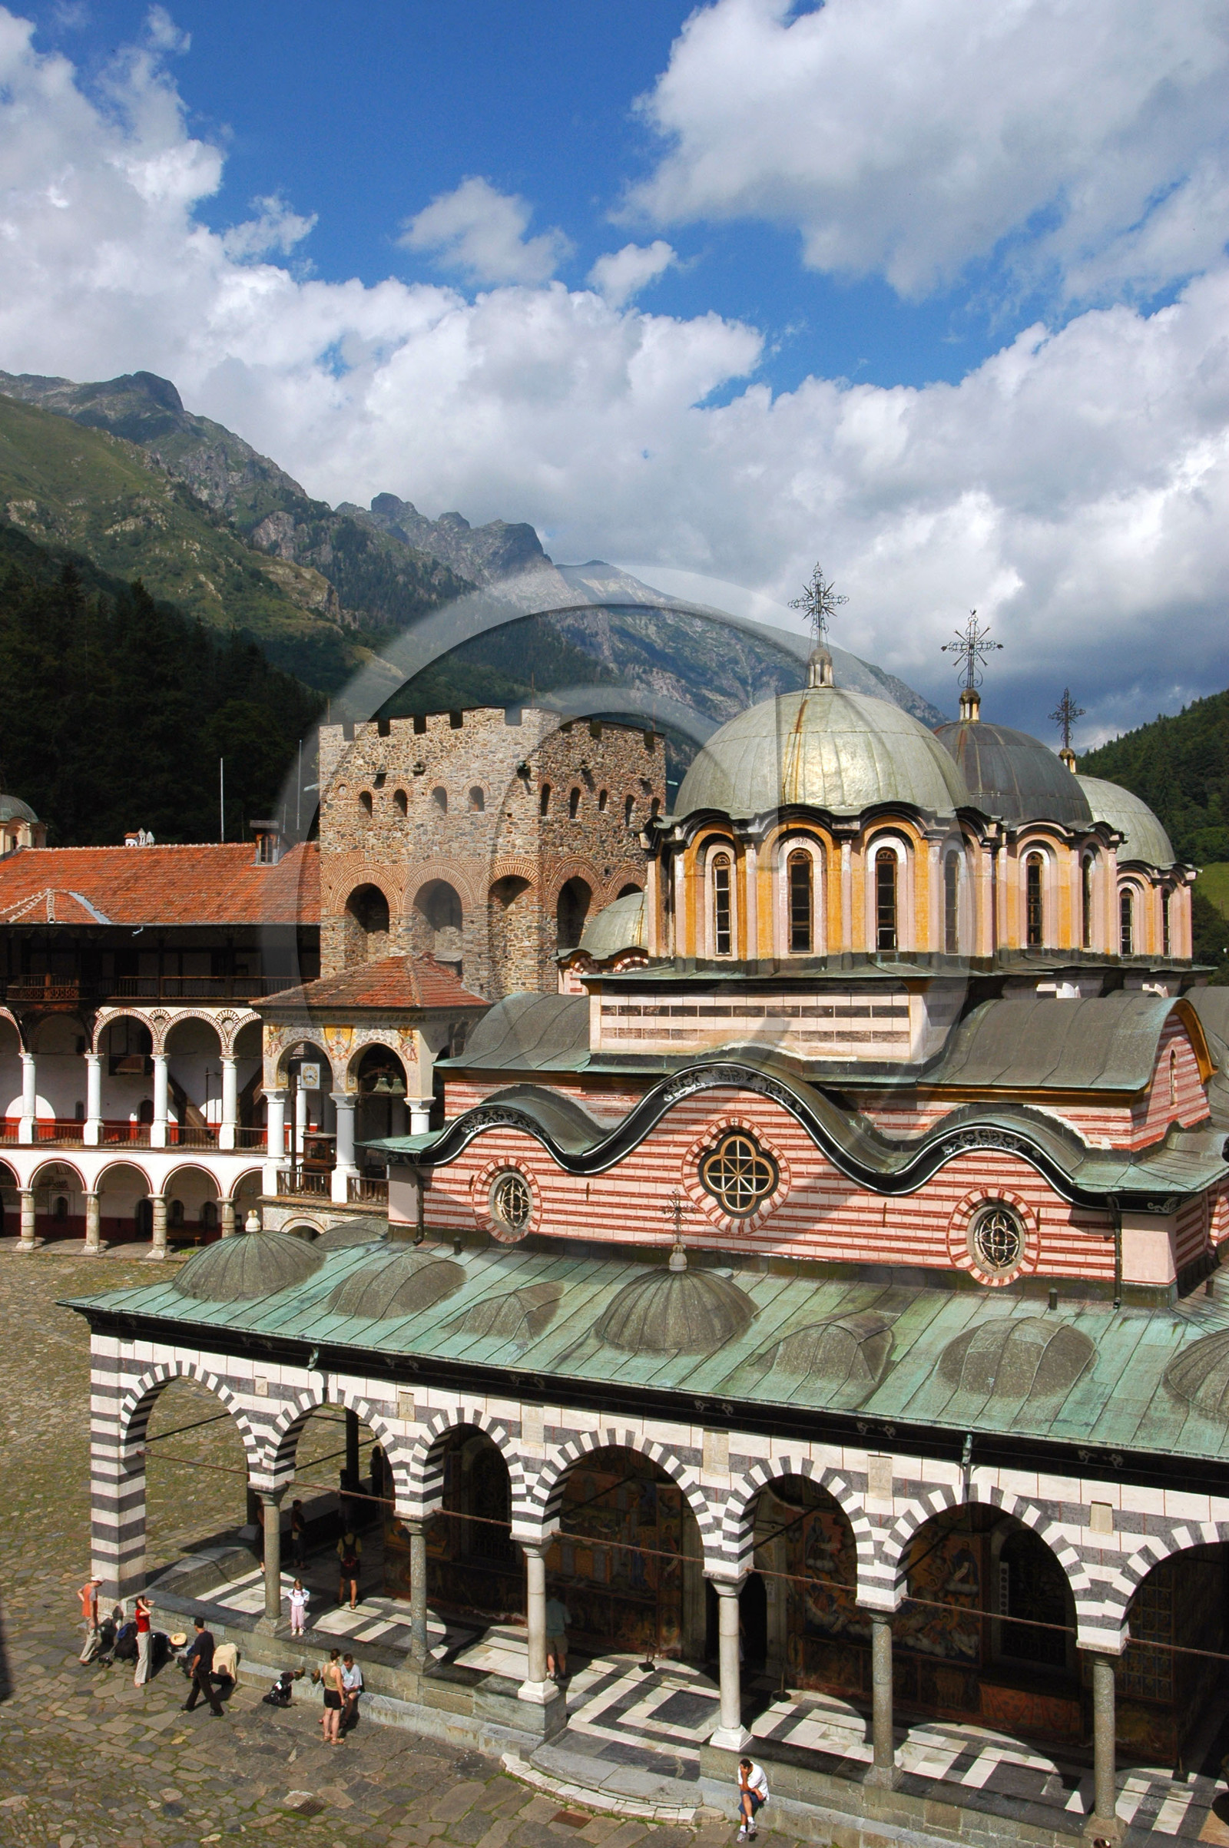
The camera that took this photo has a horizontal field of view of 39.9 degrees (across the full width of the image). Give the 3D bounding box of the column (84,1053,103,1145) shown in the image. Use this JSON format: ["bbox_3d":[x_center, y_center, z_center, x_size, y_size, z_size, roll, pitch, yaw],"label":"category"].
[{"bbox_3d":[-25.228,8.499,82.000,0.700,4.400,0.700,-1,-2,16],"label":"column"}]

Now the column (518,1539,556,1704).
[{"bbox_3d":[-1.365,12.300,29.981,0.500,2.644,0.500,-2,-2,30],"label":"column"}]

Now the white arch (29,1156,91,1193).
[{"bbox_3d":[-26.513,12.044,81.281,3.600,1.750,0.650,-1,-2,25],"label":"white arch"}]

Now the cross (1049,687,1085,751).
[{"bbox_3d":[15.135,-6.857,56.600,0.150,2.168,1.731,1,-2,-30],"label":"cross"}]

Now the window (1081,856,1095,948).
[{"bbox_3d":[12.597,-0.576,45.025,0.220,2.550,0.550,-2,-3,45],"label":"window"}]

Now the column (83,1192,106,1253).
[{"bbox_3d":[-25.214,14.480,82.000,0.720,3.100,0.720,-1,-2,16],"label":"column"}]

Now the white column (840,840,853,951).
[{"bbox_3d":[4.626,-0.574,33.776,0.250,2.230,0.230,0,-2,0],"label":"white column"}]

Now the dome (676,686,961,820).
[{"bbox_3d":[4.550,-3.672,37.203,6.400,3.150,6.400,-1,-1,0],"label":"dome"}]

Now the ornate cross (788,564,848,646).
[{"bbox_3d":[4.547,-7.075,37.611,1.440,1.950,0.120,-1,-2,30],"label":"ornate cross"}]

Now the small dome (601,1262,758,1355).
[{"bbox_3d":[1.169,6.844,30.931,2.950,1.200,2.950,-1,-1,0],"label":"small dome"}]

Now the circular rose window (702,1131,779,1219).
[{"bbox_3d":[2.509,5.023,33.971,1.720,1.730,0.300,-1,-2,30],"label":"circular rose window"}]

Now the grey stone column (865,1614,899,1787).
[{"bbox_3d":[4.380,12.585,27.721,0.540,2.820,0.560,0,-2,0],"label":"grey stone column"}]

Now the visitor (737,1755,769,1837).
[{"bbox_3d":[2.333,14.357,27.884,0.520,1.230,0.730,-1,-2,30],"label":"visitor"}]

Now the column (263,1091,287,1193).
[{"bbox_3d":[-11.641,7.447,58.000,0.600,3.562,0.600,-2,-2,32],"label":"column"}]

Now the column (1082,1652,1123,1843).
[{"bbox_3d":[7.212,12.045,24.931,0.500,2.644,0.500,-2,-2,30],"label":"column"}]

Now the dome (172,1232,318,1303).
[{"bbox_3d":[-7.995,7.435,37.298,3.240,1.320,3.240,0,-2,0],"label":"dome"}]

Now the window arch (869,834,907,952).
[{"bbox_3d":[5.663,-0.598,35.036,0.916,2.464,0.300,0,-2,-15],"label":"window arch"}]

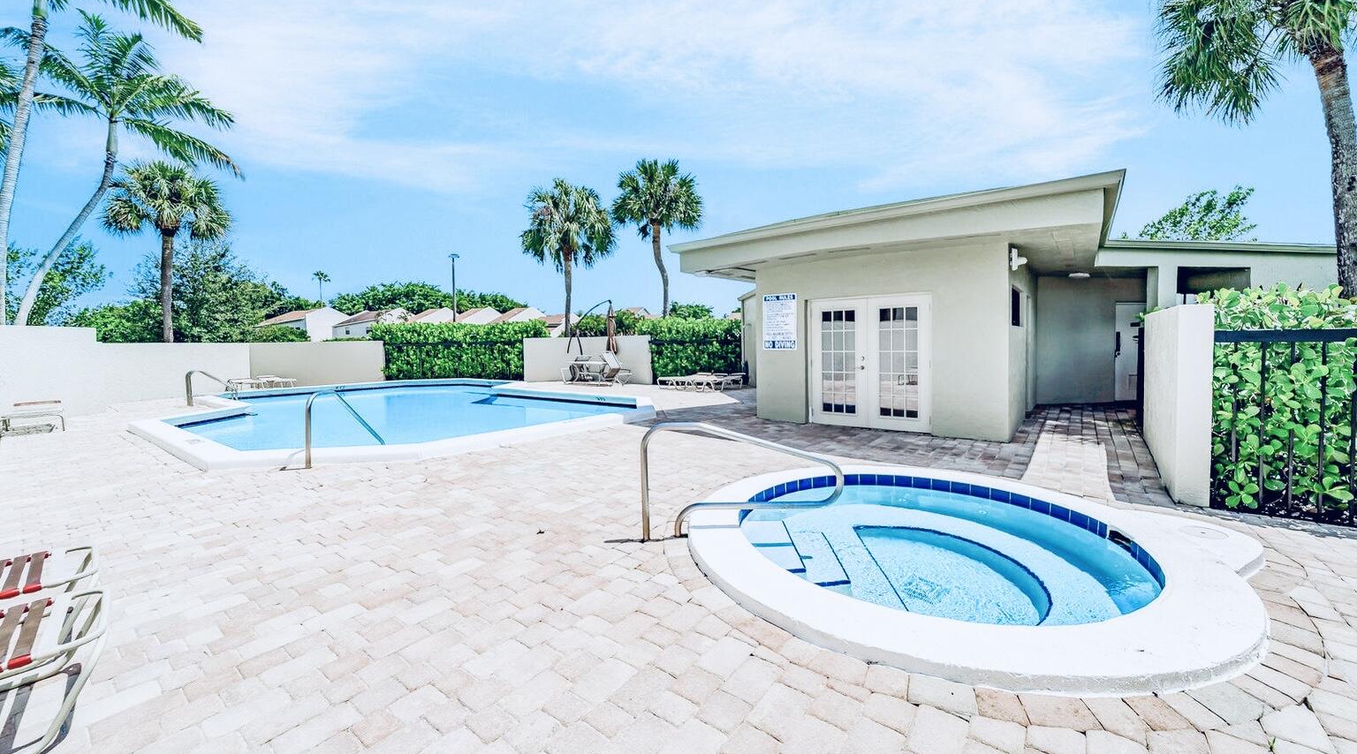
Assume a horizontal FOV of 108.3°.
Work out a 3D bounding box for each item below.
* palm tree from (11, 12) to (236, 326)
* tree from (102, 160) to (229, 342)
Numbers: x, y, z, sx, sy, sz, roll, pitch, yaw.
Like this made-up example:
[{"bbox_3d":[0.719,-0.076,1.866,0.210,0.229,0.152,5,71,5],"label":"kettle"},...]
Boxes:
[{"bbox_3d":[-16.324,-4.809,14.300,4.400,10.910,4.600,3,6,37],"label":"palm tree"},{"bbox_3d":[-19.063,-3.780,18.200,3.300,8.310,3.300,4,7,44],"label":"tree"}]

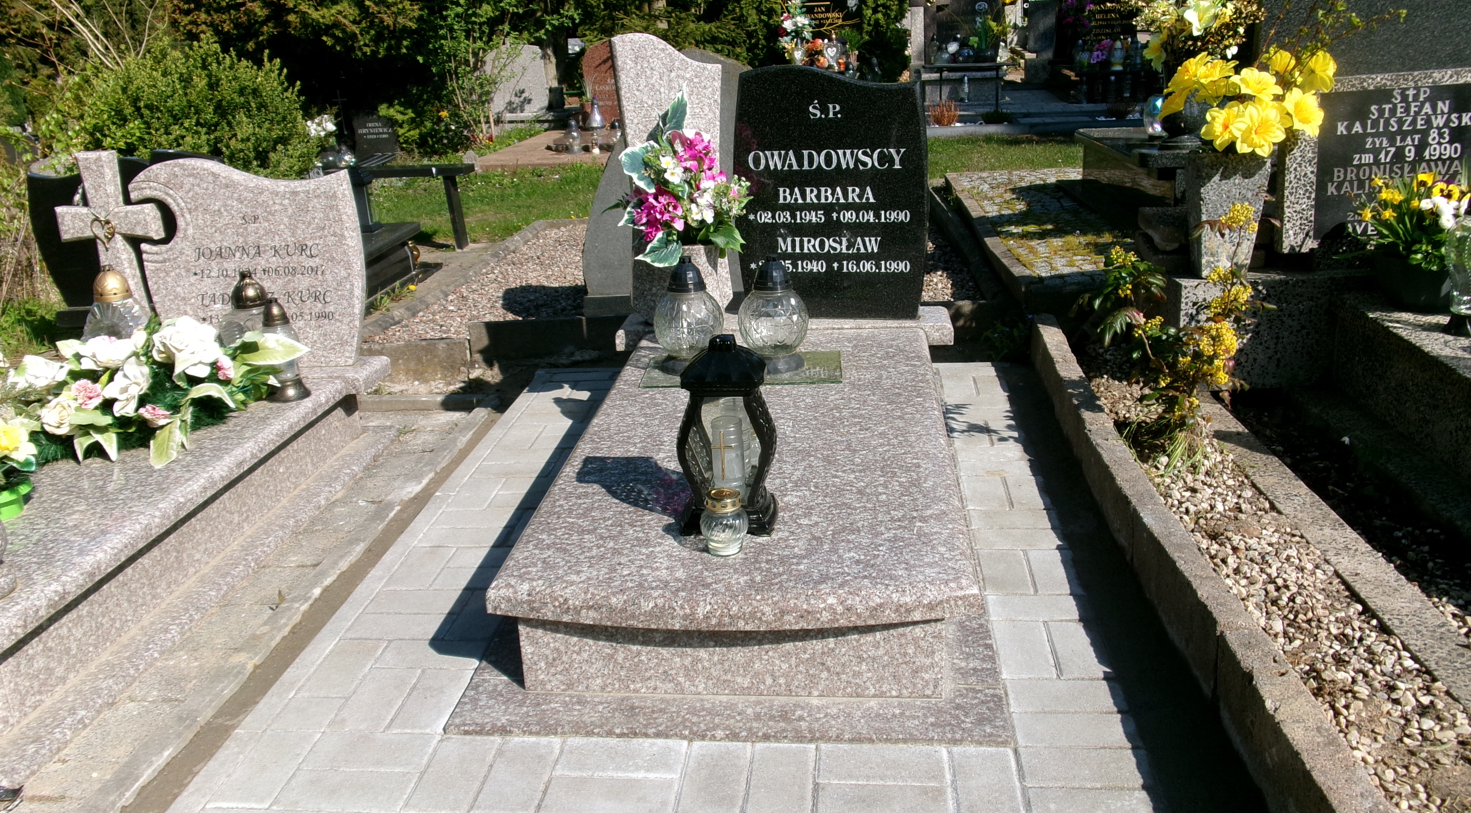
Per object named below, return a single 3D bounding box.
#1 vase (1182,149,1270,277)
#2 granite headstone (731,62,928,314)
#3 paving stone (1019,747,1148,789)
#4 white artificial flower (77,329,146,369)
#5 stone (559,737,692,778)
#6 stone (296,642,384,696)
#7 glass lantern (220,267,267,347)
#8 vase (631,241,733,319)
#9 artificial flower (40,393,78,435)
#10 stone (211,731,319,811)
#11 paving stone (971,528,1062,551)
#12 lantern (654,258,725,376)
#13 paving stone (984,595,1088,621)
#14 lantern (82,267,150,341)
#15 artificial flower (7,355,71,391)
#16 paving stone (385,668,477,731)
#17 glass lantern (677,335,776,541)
[{"bbox_3d":[1.259,-0.496,3.058,0.165,0.300,0.145,-3,18,2],"label":"vase"},{"bbox_3d":[0.266,-0.595,3.326,0.530,0.700,0.080,1,19,11],"label":"granite headstone"},{"bbox_3d":[0.534,0.575,1.813,0.200,0.055,0.100,-1,19,6],"label":"paving stone"},{"bbox_3d":[-1.568,-0.143,2.990,0.165,0.085,0.140,-13,21,-27],"label":"white artificial flower"},{"bbox_3d":[-0.183,0.592,1.917,0.200,0.060,0.100,-1,19,6],"label":"stone"},{"bbox_3d":[-0.727,0.514,2.213,0.100,0.060,0.200,-1,19,6],"label":"stone"},{"bbox_3d":[-1.244,-0.205,3.086,0.170,0.303,0.170,-1,19,6],"label":"glass lantern"},{"bbox_3d":[-0.156,-0.367,3.493,0.280,0.230,0.170,-1,18,6],"label":"vase"},{"bbox_3d":[-1.535,0.018,2.700,0.085,0.088,0.070,-16,-6,-35],"label":"artificial flower"},{"bbox_3d":[-0.757,0.614,1.932,0.100,0.060,0.200,-1,19,6],"label":"stone"},{"bbox_3d":[0.616,0.314,2.564,0.200,0.055,0.100,-1,19,6],"label":"paving stone"},{"bbox_3d":[-0.121,-0.234,2.989,0.179,0.290,0.179,-1,19,6],"label":"lantern"},{"bbox_3d":[0.585,0.411,2.273,0.196,0.060,0.097,-1,19,6],"label":"paving stone"},{"bbox_3d":[-1.605,-0.203,3.094,0.190,0.310,0.190,-1,19,6],"label":"lantern"},{"bbox_3d":[-1.623,-0.079,2.771,0.135,0.080,0.110,-9,20,-16],"label":"artificial flower"},{"bbox_3d":[-0.518,0.532,2.057,0.100,0.060,0.200,-1,19,6],"label":"paving stone"},{"bbox_3d":[-0.016,0.038,2.135,0.172,0.347,0.168,-1,19,6],"label":"glass lantern"}]

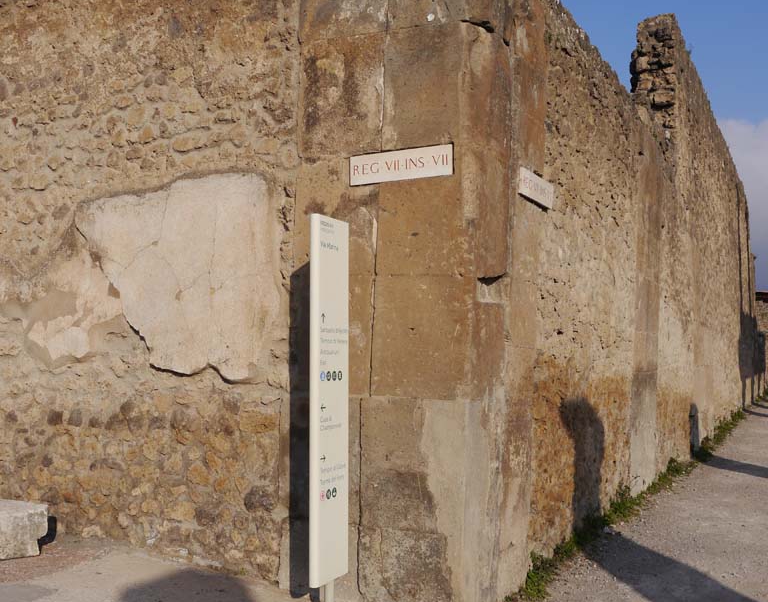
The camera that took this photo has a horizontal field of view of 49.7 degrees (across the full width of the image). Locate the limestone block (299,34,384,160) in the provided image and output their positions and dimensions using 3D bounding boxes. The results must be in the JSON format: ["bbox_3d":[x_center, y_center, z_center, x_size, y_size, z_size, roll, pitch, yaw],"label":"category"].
[{"bbox_3d":[-0.144,-1.075,4.556,0.503,0.626,0.400,0,-1,25],"label":"limestone block"}]

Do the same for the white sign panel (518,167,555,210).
[{"bbox_3d":[1.051,-0.755,5.596,0.030,0.179,0.654,-1,-3,30],"label":"white sign panel"}]

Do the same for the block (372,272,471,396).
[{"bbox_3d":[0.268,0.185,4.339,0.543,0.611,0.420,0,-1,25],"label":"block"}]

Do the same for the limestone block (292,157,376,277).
[{"bbox_3d":[-0.212,-0.500,5.170,0.568,0.714,0.380,-1,-3,25],"label":"limestone block"}]

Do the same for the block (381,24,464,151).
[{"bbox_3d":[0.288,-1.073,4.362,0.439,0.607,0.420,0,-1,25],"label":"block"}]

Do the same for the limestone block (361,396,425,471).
[{"bbox_3d":[0.116,0.677,4.360,0.354,0.372,0.350,0,-1,25],"label":"limestone block"}]

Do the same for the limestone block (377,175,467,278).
[{"bbox_3d":[0.302,-0.450,4.939,0.564,0.644,0.400,-1,-3,25],"label":"limestone block"}]

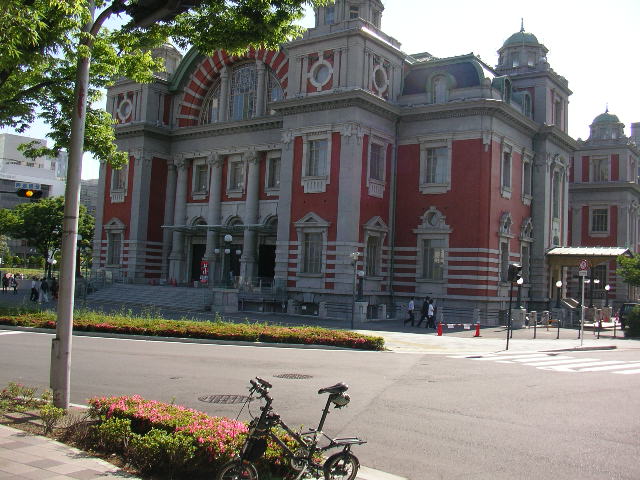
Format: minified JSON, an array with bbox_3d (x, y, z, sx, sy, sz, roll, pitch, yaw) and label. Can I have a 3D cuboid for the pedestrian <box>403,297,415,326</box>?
[{"bbox_3d":[5.050,4.051,38.600,0.600,1.680,0.500,2,-4,18],"label":"pedestrian"}]

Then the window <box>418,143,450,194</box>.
[{"bbox_3d":[7.749,-4.855,46.378,2.250,3.470,0.350,0,-5,36],"label":"window"}]

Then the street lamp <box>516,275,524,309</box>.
[{"bbox_3d":[12.287,3.263,42.134,0.420,1.907,0.420,0,-5,36],"label":"street lamp"}]

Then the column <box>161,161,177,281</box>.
[{"bbox_3d":[-12.671,-1.620,57.225,0.900,10.174,0.900,0,-5,36],"label":"column"}]

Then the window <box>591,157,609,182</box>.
[{"bbox_3d":[30.522,-7.705,74.712,1.950,2.850,0.400,0,-5,36],"label":"window"}]

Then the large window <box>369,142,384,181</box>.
[{"bbox_3d":[3.754,-5.097,44.882,0.280,2.341,1.678,0,-5,36],"label":"large window"}]

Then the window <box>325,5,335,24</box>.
[{"bbox_3d":[0.708,-15.609,47.387,0.850,1.450,0.250,0,-5,36],"label":"window"}]

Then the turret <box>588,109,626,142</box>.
[{"bbox_3d":[32.485,-12.905,77.239,4.000,3.750,4.000,0,-5,36],"label":"turret"}]

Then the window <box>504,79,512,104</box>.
[{"bbox_3d":[12.684,-9.971,46.028,0.300,1.705,1.202,0,-5,36],"label":"window"}]

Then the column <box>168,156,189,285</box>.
[{"bbox_3d":[-11.907,-1.701,58.009,1.050,10.750,1.050,3,-4,0],"label":"column"}]

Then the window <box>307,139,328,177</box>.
[{"bbox_3d":[-0.158,-5.579,46.400,1.667,2.483,0.200,0,-5,36],"label":"window"}]

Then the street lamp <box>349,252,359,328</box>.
[{"bbox_3d":[1.626,2.393,32.806,0.450,3.759,0.320,3,-4,0],"label":"street lamp"}]

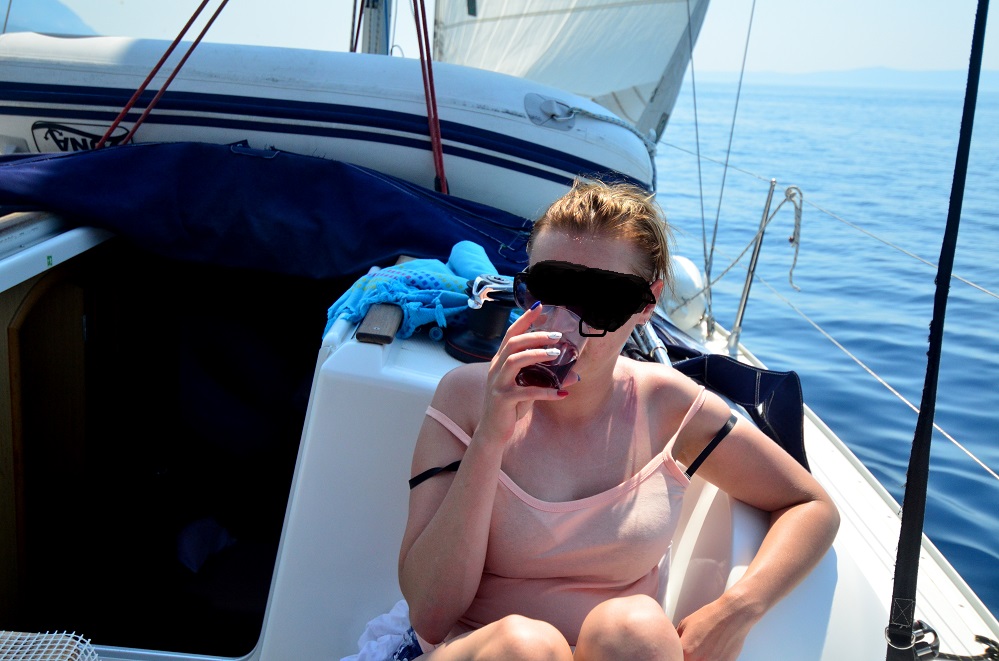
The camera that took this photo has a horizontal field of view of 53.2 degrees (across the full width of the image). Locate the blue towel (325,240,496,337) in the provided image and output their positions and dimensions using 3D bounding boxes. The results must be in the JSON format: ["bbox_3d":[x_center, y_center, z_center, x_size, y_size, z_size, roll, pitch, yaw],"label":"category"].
[{"bbox_3d":[-0.137,-0.072,1.760,0.330,0.155,0.270,2,14,0],"label":"blue towel"}]

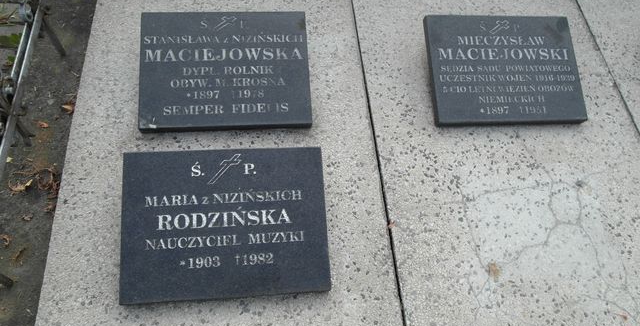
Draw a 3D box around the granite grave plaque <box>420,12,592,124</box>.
[{"bbox_3d":[0.500,-0.252,1.209,0.415,0.032,0.303,-2,77,-7],"label":"granite grave plaque"}]

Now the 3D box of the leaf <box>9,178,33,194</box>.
[{"bbox_3d":[-0.792,0.059,1.175,0.056,0.018,0.026,-31,68,-20],"label":"leaf"}]

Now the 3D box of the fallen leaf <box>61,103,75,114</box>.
[{"bbox_3d":[-0.740,-0.159,1.301,0.041,0.015,0.024,19,61,5],"label":"fallen leaf"}]

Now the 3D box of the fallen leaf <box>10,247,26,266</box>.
[{"bbox_3d":[-0.739,0.230,1.089,0.021,0.015,0.044,23,62,7],"label":"fallen leaf"}]

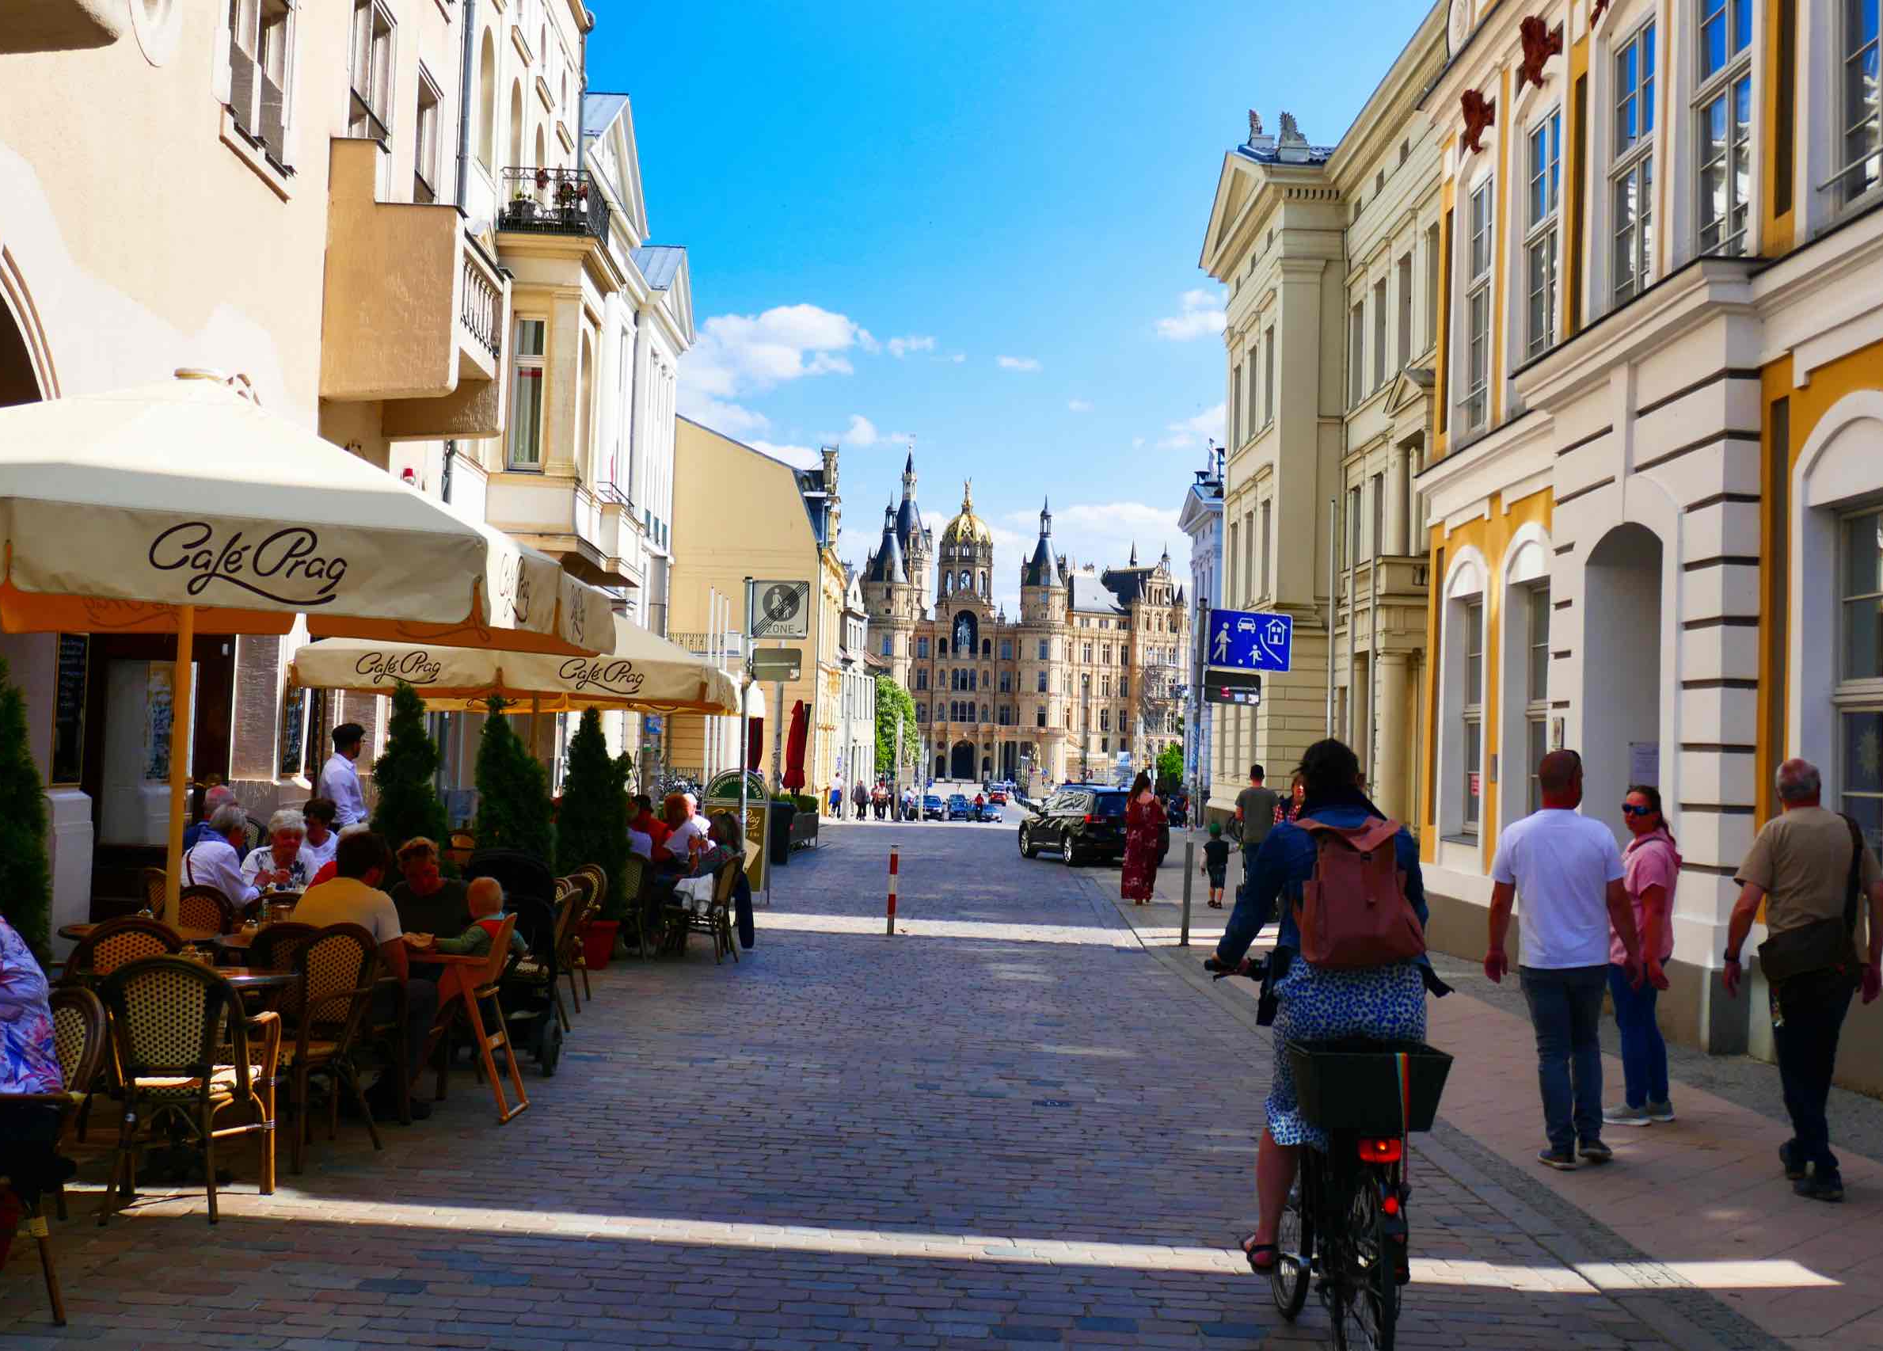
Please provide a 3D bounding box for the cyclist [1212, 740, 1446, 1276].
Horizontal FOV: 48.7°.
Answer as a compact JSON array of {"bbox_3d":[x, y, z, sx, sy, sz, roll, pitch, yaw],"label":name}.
[{"bbox_3d":[1.011,0.912,5.587,0.560,1.460,0.800,2,-3,-2],"label":"cyclist"}]

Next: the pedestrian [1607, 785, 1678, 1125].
[{"bbox_3d":[3.407,1.354,10.155,0.380,1.660,0.460,2,-3,-7],"label":"pedestrian"}]

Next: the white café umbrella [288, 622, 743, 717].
[{"bbox_3d":[-3.716,0.740,19.081,3.400,3.250,3.400,2,-3,-1],"label":"white café umbrella"}]

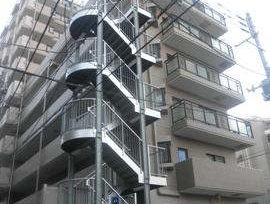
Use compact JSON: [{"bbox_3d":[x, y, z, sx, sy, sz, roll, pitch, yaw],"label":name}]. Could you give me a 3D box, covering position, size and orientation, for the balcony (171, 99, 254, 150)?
[{"bbox_3d":[4.409,1.457,16.210,5.681,1.428,1.275,16,-33,-33],"label":"balcony"}]

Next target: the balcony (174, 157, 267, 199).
[{"bbox_3d":[4.480,4.029,14.833,5.528,1.306,1.275,16,-33,-33],"label":"balcony"}]

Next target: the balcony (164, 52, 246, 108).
[{"bbox_3d":[4.271,-1.082,17.511,5.661,1.428,1.275,16,-33,-33],"label":"balcony"}]

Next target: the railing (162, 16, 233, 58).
[{"bbox_3d":[4.138,-3.815,18.882,5.590,1.020,1.193,16,-33,-33],"label":"railing"}]

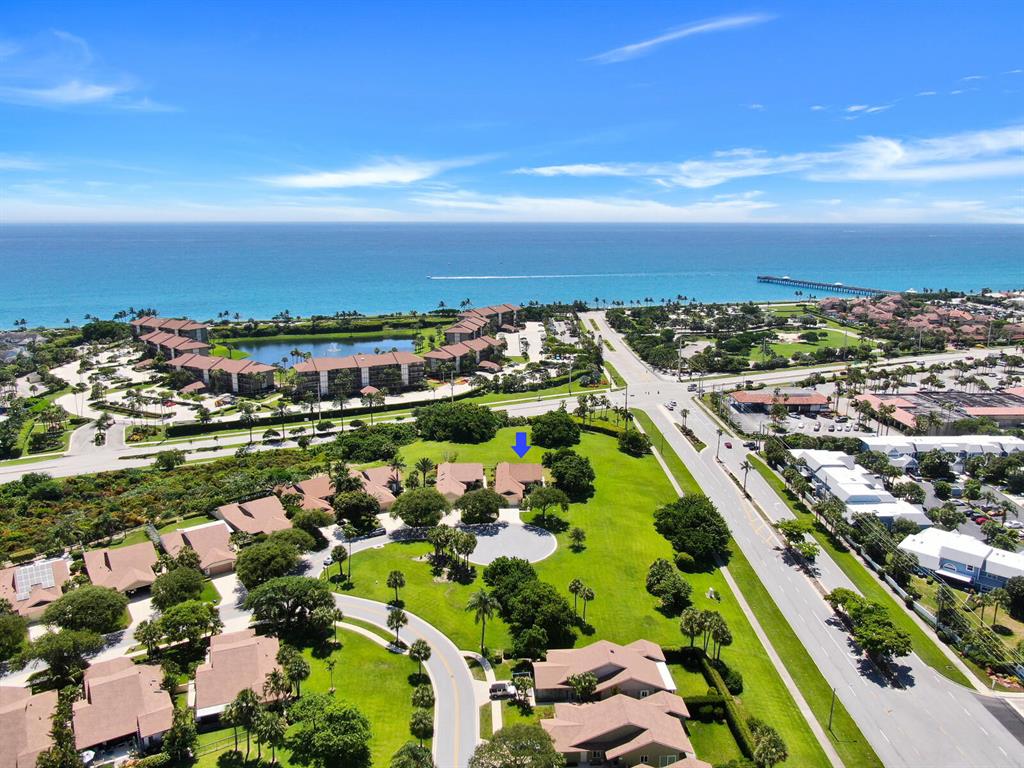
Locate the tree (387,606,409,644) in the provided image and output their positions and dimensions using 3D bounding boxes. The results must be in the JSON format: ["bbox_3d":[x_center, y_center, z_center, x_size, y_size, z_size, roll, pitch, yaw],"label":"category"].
[{"bbox_3d":[-23.250,49.030,143.660,4.100,7.800,4.100,0,13,0],"label":"tree"}]

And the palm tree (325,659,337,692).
[{"bbox_3d":[-31.642,51.069,124.451,2.115,6.260,2.115,0,13,0],"label":"palm tree"}]

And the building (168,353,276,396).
[{"bbox_3d":[-148.320,-5.950,364.330,61.000,15.600,17.300,7,15,28],"label":"building"}]

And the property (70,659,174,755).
[{"bbox_3d":[-67.700,54.760,123.290,15.200,5.800,25.800,-8,15,-30],"label":"property"}]

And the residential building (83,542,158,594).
[{"bbox_3d":[-90.500,42.320,163.184,14.400,5.800,24.300,-7,15,-27],"label":"residential building"}]

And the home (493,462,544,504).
[{"bbox_3d":[2.400,30.162,215.592,14.500,5.800,25.500,0,13,0],"label":"home"}]

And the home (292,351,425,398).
[{"bbox_3d":[-78.520,-6.760,367.390,65.000,15.800,18.000,-6,14,-26],"label":"home"}]

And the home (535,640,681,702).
[{"bbox_3d":[15.900,50.771,126.751,24.000,5.800,13.600,-1,13,-3],"label":"home"}]

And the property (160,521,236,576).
[{"bbox_3d":[-79.500,41.230,181.840,16.400,5.800,26.000,-8,15,-31],"label":"property"}]

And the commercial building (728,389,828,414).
[{"bbox_3d":[121.700,7.640,326.390,38.600,6.200,18.500,0,13,2],"label":"commercial building"}]

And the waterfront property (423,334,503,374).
[{"bbox_3d":[-27.010,-15.720,406.620,17.500,15.600,60.000,7,15,29],"label":"waterfront property"}]

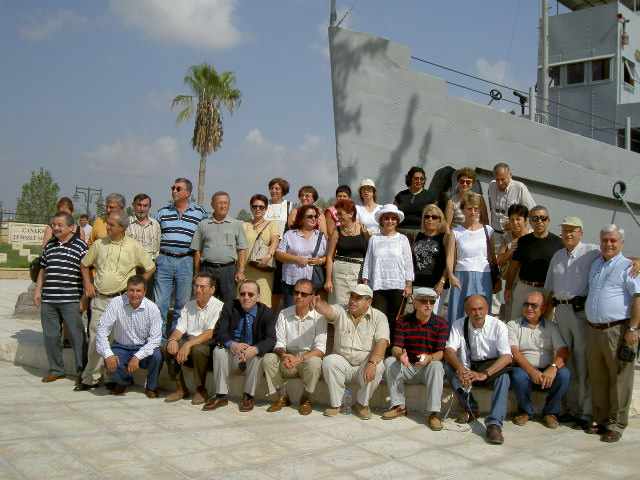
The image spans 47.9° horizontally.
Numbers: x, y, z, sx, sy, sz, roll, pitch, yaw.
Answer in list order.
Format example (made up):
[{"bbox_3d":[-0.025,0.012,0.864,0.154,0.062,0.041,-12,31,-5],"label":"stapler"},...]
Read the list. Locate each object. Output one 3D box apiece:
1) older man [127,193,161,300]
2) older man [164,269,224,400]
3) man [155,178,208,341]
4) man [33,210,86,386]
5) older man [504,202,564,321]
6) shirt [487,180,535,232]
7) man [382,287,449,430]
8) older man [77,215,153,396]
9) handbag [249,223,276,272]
[{"bbox_3d":[-1.978,0.327,7.909,0.480,1.674,0.320,1,1,-10],"label":"older man"},{"bbox_3d":[-1.223,0.898,6.886,0.520,1.156,0.750,2,1,14],"label":"older man"},{"bbox_3d":[-1.444,0.255,7.520,0.550,1.780,0.380,1,1,-3],"label":"man"},{"bbox_3d":[-2.653,0.570,7.400,0.500,1.700,0.380,1,1,14],"label":"man"},{"bbox_3d":[2.069,0.494,7.009,0.540,1.678,0.340,2,1,14],"label":"older man"},{"bbox_3d":[1.885,-0.325,7.100,0.500,0.540,0.320,1,1,16],"label":"shirt"},{"bbox_3d":[0.828,0.956,6.185,0.550,1.090,0.820,1,1,6],"label":"man"},{"bbox_3d":[-2.009,0.579,7.050,0.700,1.720,0.430,1,1,6],"label":"older man"},{"bbox_3d":[-0.601,0.077,7.453,0.300,0.516,0.120,2,1,-2],"label":"handbag"}]

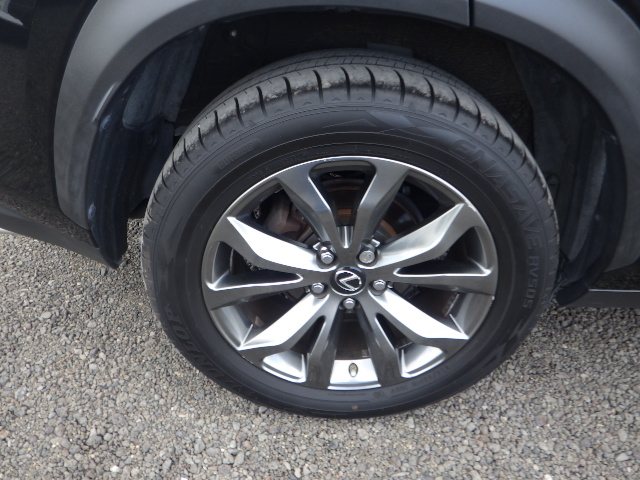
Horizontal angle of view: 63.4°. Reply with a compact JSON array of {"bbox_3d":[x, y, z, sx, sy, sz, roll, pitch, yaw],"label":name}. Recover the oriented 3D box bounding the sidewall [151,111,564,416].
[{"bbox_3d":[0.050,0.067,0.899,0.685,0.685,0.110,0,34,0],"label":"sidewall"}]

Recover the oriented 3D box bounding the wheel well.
[{"bbox_3d":[0.060,-0.148,0.850,0.820,0.470,0.270,0,34,0],"label":"wheel well"}]

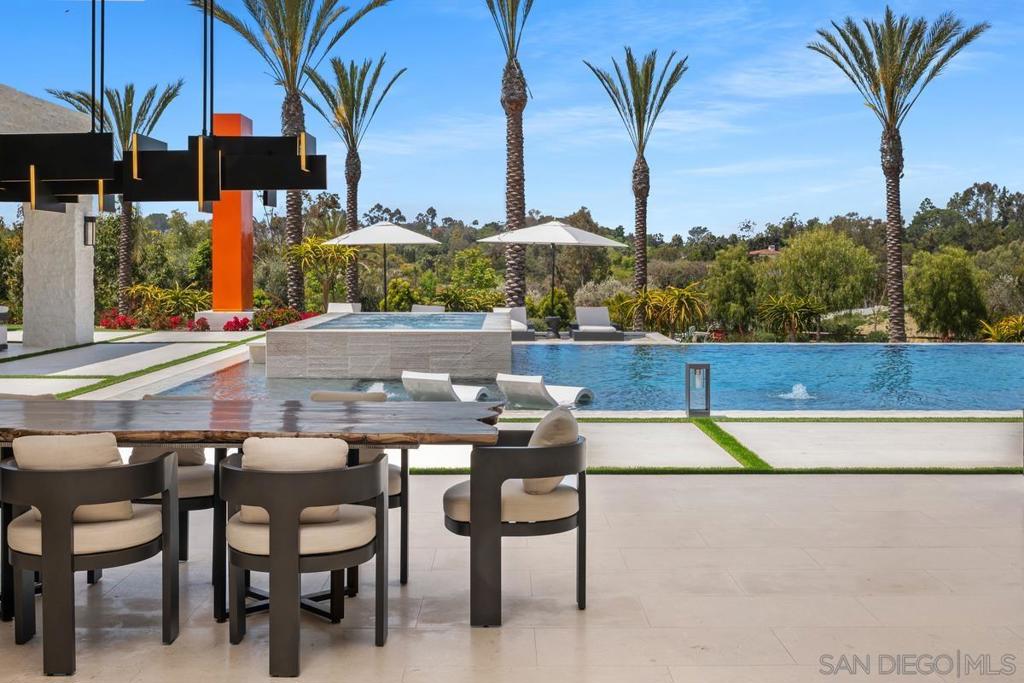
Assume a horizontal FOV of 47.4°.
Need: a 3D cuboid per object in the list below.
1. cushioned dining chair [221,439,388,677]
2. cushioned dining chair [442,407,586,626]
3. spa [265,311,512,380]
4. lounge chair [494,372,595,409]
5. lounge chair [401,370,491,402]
[{"bbox_3d":[-0.775,0.750,4.396,0.605,0.830,0.605,0,4,3],"label":"cushioned dining chair"},{"bbox_3d":[0.013,0.704,4.956,0.605,0.845,0.605,0,4,0],"label":"cushioned dining chair"},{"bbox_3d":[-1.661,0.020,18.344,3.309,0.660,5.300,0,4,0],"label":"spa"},{"bbox_3d":[0.431,0.620,13.190,0.600,0.600,1.500,2,4,27],"label":"lounge chair"},{"bbox_3d":[-0.673,0.601,13.472,0.600,0.600,1.500,1,4,21],"label":"lounge chair"}]

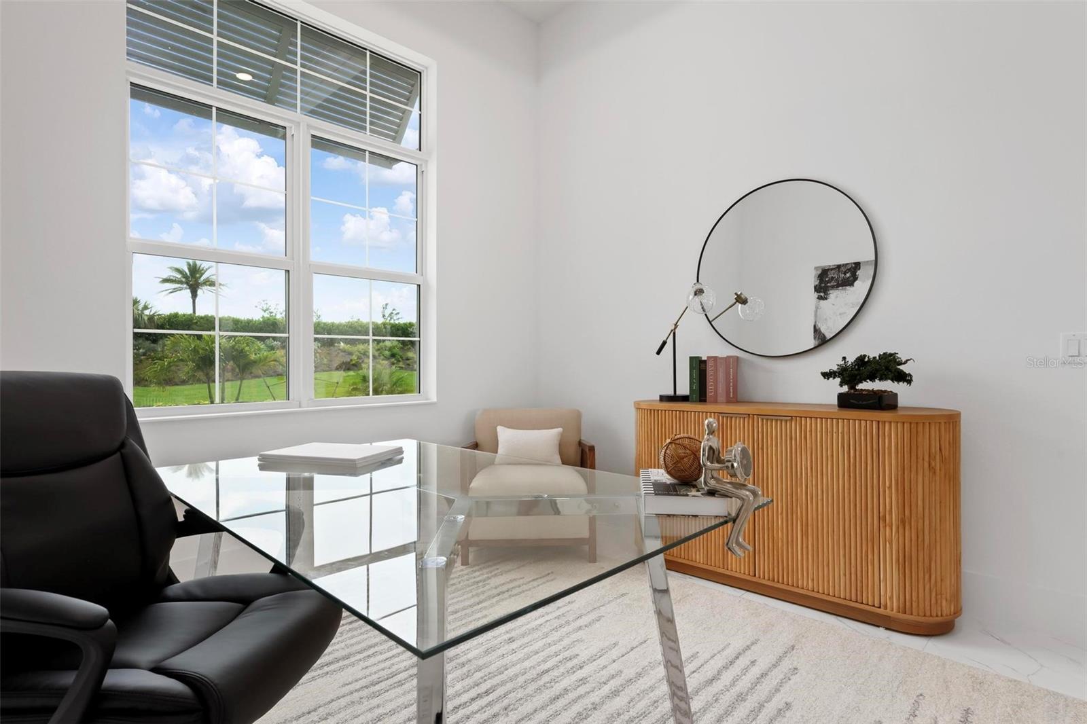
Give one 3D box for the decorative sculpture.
[{"bbox_3d":[0.379,0.247,1.100,0.130,0.264,0.088,-1,0,41],"label":"decorative sculpture"}]

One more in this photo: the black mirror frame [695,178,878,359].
[{"bbox_3d":[1.238,-0.487,2.858,0.030,0.920,0.920,0,-1,-45],"label":"black mirror frame"}]

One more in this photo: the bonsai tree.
[{"bbox_3d":[1.410,0.042,2.380,0.200,0.165,0.370,0,0,-40],"label":"bonsai tree"}]

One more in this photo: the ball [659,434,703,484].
[{"bbox_3d":[0.311,0.214,1.202,0.107,0.107,0.107,-1,0,0],"label":"ball"}]

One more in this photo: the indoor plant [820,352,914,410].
[{"bbox_3d":[1.410,0.083,2.380,0.200,0.246,0.370,0,0,-40],"label":"indoor plant"}]

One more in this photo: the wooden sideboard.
[{"bbox_3d":[1.109,0.633,2.641,1.475,0.848,0.450,-1,-1,44],"label":"wooden sideboard"}]

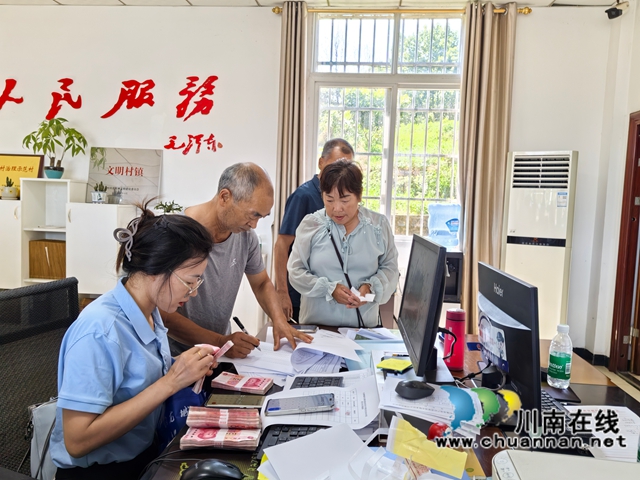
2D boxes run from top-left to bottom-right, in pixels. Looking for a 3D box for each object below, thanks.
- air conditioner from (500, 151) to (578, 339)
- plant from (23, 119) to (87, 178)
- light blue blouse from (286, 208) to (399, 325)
[{"bbox_3d":[1.755,0.181,4.030,0.505,1.750,0.320,4,4,25],"label":"air conditioner"},{"bbox_3d":[-2.342,-0.810,4.420,0.530,0.510,0.440,2,4,4],"label":"plant"},{"bbox_3d":[0.101,0.127,2.240,0.500,0.560,0.300,2,4,1],"label":"light blue blouse"}]

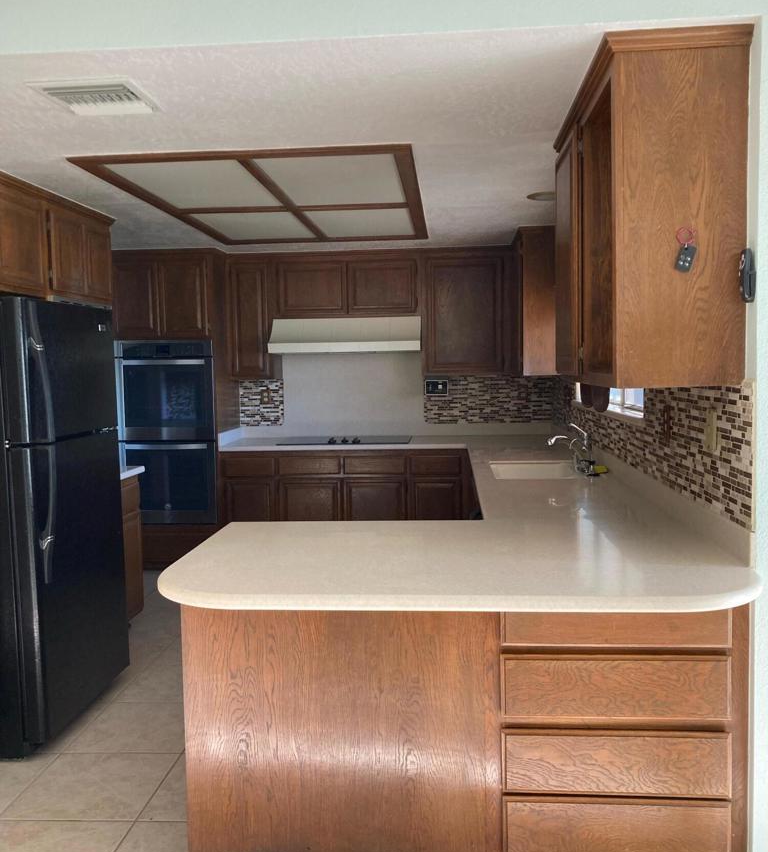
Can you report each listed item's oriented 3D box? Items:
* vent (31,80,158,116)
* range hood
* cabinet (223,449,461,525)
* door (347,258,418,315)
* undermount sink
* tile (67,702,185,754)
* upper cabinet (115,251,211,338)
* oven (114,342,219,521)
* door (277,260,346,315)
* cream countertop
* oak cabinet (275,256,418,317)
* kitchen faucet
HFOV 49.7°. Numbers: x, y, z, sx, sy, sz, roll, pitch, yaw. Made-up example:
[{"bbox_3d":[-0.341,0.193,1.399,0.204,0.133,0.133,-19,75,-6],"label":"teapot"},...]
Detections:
[{"bbox_3d":[-0.871,-0.995,2.541,0.298,0.025,0.325,-1,4,4],"label":"vent"},{"bbox_3d":[-0.262,-0.658,6.030,1.067,0.246,0.512,-1,4,4],"label":"range hood"},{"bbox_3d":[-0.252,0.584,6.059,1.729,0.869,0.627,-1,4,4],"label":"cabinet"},{"bbox_3d":[-0.009,-0.990,5.934,0.493,0.377,0.025,-1,4,4],"label":"door"},{"bbox_3d":[0.727,0.320,4.150,0.402,0.201,0.744,-1,4,4],"label":"undermount sink"},{"bbox_3d":[-0.974,1.226,3.363,0.463,0.012,0.463,-1,4,4],"label":"tile"},{"bbox_3d":[-1.524,-0.922,6.049,0.769,0.603,0.627,-1,4,4],"label":"upper cabinet"},{"bbox_3d":[-1.497,0.029,6.056,0.690,1.285,0.613,-1,4,4],"label":"oven"},{"bbox_3d":[-0.514,-0.988,5.967,0.493,0.372,0.025,-1,4,4],"label":"door"},{"bbox_3d":[-0.095,0.261,4.117,2.358,0.045,4.421,-1,4,4],"label":"cream countertop"},{"bbox_3d":[-0.259,-1.017,6.090,1.045,0.452,0.342,-1,4,4],"label":"oak cabinet"},{"bbox_3d":[0.908,0.100,4.061,0.231,0.241,0.121,-1,4,4],"label":"kitchen faucet"}]

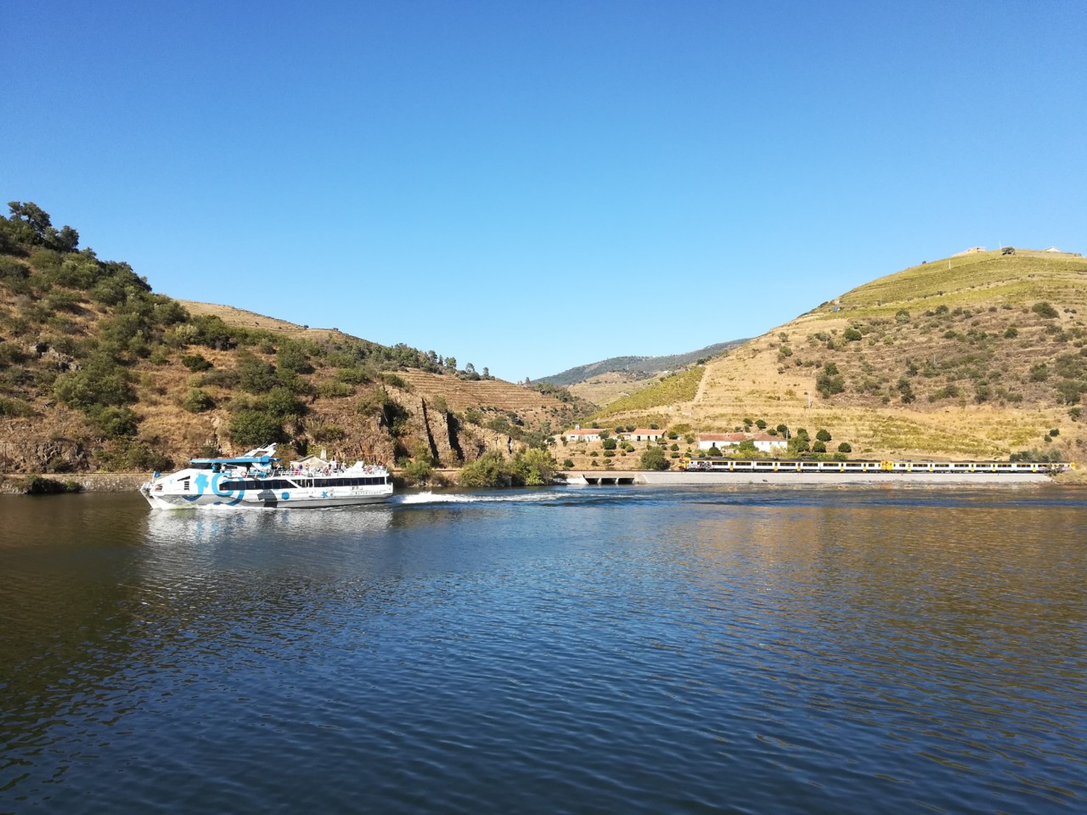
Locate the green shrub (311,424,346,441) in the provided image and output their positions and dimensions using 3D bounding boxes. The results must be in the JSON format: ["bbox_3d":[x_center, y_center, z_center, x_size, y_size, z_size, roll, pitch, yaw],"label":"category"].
[{"bbox_3d":[-54.050,6.500,205.000,8.250,4.260,6.000,1,-4,-15],"label":"green shrub"}]

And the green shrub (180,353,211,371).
[{"bbox_3d":[-98.152,-12.855,231.000,8.500,4.600,7.000,2,-4,-23],"label":"green shrub"}]

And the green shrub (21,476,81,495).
[{"bbox_3d":[-96.443,15.228,160.000,11.000,3.600,5.000,2,-4,-31],"label":"green shrub"}]

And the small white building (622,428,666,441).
[{"bbox_3d":[42.628,11.514,338.000,14.500,5.200,7.000,-2,-4,25],"label":"small white building"}]

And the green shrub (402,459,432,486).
[{"bbox_3d":[-30.479,15.596,196.000,7.000,6.300,6.000,1,-4,-9],"label":"green shrub"}]

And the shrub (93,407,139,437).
[{"bbox_3d":[-93.040,3.050,178.000,8.860,6.670,8.000,2,-4,-28],"label":"shrub"}]

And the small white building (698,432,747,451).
[{"bbox_3d":[60.650,11.380,277.000,16.130,6.340,8.000,1,-4,-5],"label":"small white building"}]

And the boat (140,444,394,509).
[{"bbox_3d":[-39.428,9.501,118.890,34.800,9.100,8.000,3,-5,-37],"label":"boat"}]

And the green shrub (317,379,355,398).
[{"bbox_3d":[-57.710,-5.290,226.000,10.020,5.170,7.500,1,-4,-14],"label":"green shrub"}]

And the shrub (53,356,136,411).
[{"bbox_3d":[-102.990,-5.540,187.000,16.360,12.840,13.000,2,-4,-29],"label":"shrub"}]

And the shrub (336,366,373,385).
[{"bbox_3d":[-53.912,-9.371,234.000,9.900,4.900,7.500,1,-4,-13],"label":"shrub"}]

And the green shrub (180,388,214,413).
[{"bbox_3d":[-83.920,-1.750,198.000,7.580,6.180,7.000,2,-4,-23],"label":"green shrub"}]

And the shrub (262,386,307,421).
[{"bbox_3d":[-67.049,-1.207,211.000,10.500,8.000,8.500,1,-4,-18],"label":"shrub"}]

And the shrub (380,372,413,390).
[{"bbox_3d":[-43.060,-7.610,240.000,9.340,5.490,7.000,1,-4,-10],"label":"shrub"}]

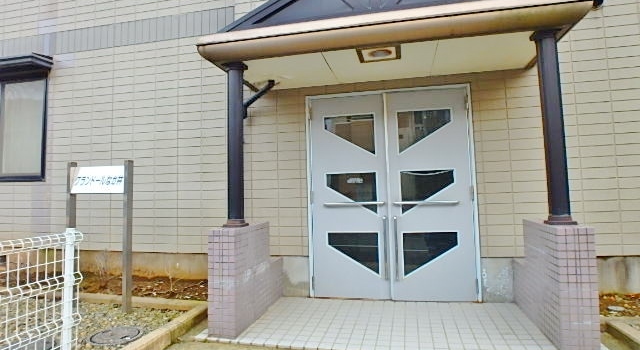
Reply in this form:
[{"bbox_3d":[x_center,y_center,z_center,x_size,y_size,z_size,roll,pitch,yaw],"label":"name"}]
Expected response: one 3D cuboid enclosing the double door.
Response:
[{"bbox_3d":[0.678,0.190,3.825,1.610,2.040,0.100,-2,-3,12],"label":"double door"}]

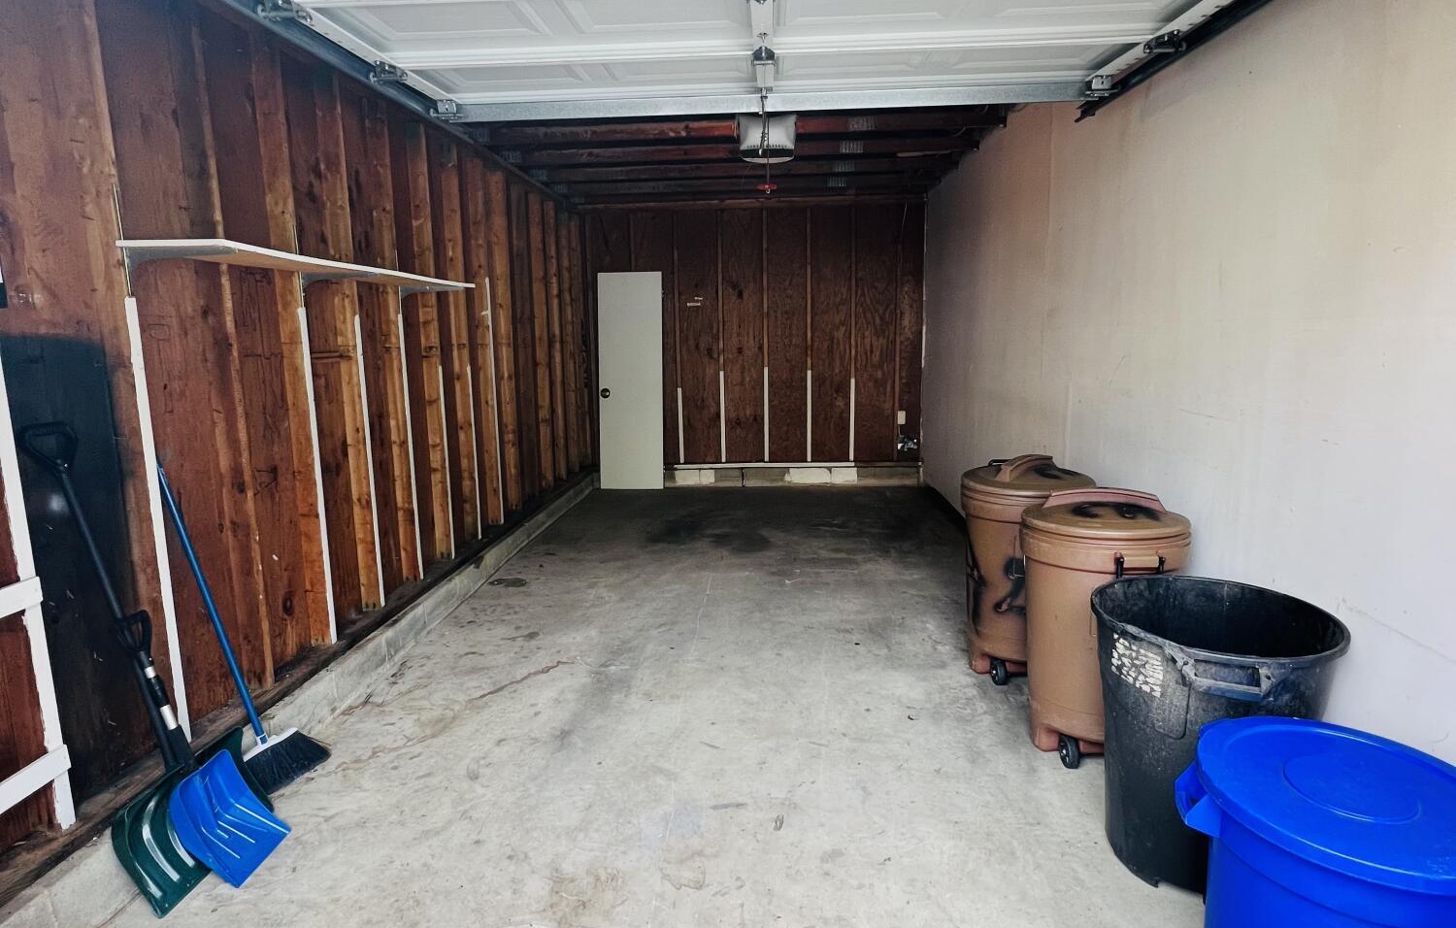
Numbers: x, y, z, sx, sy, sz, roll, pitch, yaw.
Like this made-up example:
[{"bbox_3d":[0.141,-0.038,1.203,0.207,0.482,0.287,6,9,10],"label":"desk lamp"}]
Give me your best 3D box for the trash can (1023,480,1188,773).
[{"bbox_3d":[1.222,0.529,2.439,0.540,0.900,0.550,0,9,3],"label":"trash can"}]

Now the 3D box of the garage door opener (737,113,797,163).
[{"bbox_3d":[0.190,-1.586,3.522,0.270,0.200,0.360,0,9,3],"label":"garage door opener"}]

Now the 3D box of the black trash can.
[{"bbox_3d":[1.254,0.717,1.946,0.560,0.690,0.580,0,9,3],"label":"black trash can"}]

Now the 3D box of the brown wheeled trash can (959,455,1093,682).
[{"bbox_3d":[1.226,0.426,3.061,0.540,0.900,0.550,0,9,3],"label":"brown wheeled trash can"}]

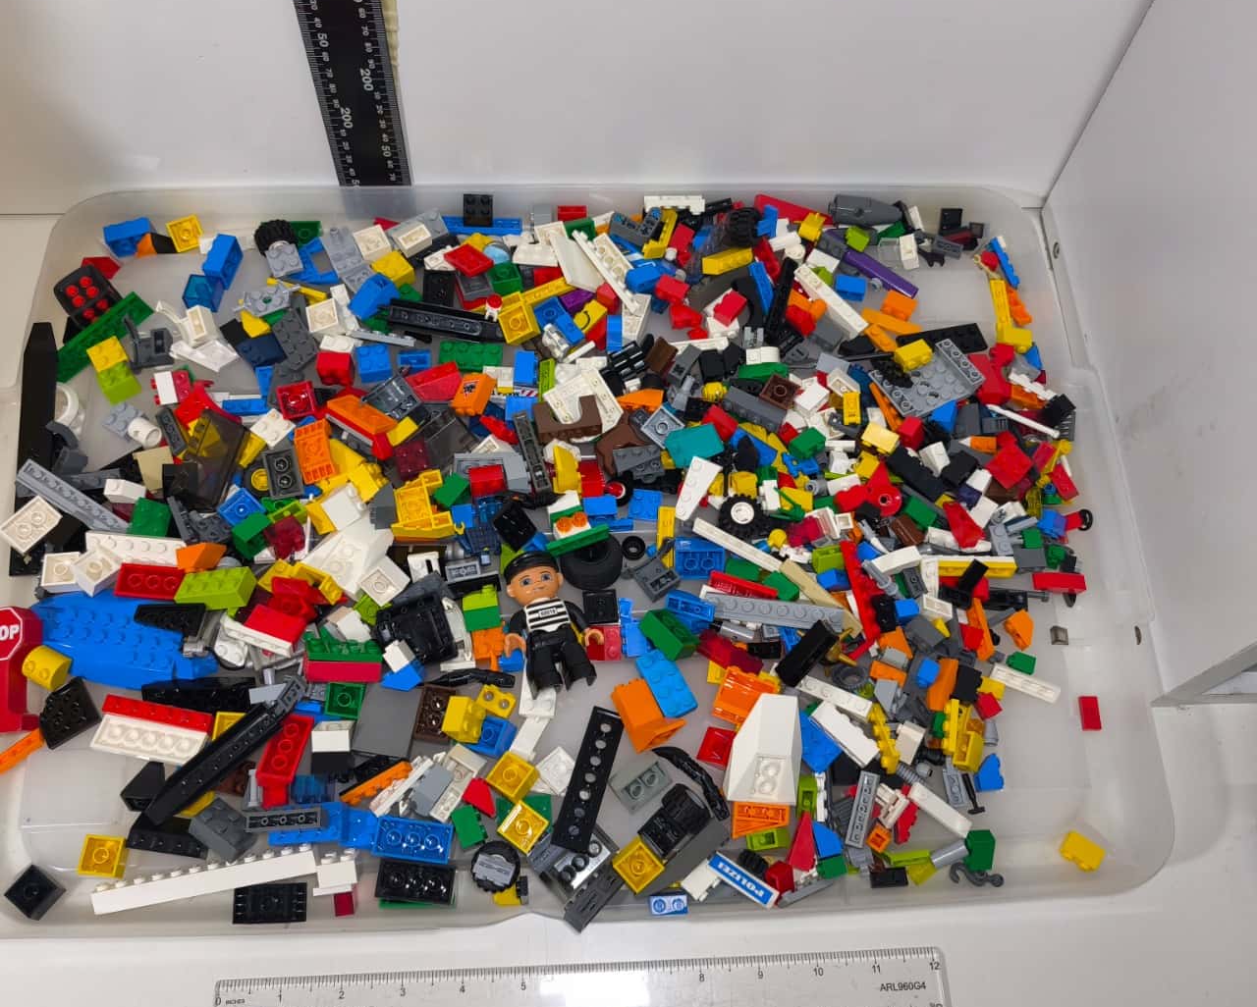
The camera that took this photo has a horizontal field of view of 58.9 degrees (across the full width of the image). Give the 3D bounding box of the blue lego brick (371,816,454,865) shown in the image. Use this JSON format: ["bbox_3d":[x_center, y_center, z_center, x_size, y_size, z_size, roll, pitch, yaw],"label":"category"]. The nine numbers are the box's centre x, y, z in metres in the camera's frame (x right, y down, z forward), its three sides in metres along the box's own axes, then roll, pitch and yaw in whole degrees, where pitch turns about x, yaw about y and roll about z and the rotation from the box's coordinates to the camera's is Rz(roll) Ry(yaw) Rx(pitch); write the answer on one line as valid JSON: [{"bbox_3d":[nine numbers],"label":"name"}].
[{"bbox_3d":[-0.093,0.146,0.482,0.032,0.011,0.016,7,70,-2],"label":"blue lego brick"}]

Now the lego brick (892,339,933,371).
[{"bbox_3d":[0.151,-0.078,0.589,0.016,0.008,0.011,-25,57,-3],"label":"lego brick"}]

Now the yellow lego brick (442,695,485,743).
[{"bbox_3d":[-0.073,0.098,0.502,0.011,0.016,0.016,-3,60,24],"label":"yellow lego brick"}]

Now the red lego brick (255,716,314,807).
[{"bbox_3d":[-0.154,0.116,0.503,0.016,0.019,0.035,6,47,1],"label":"red lego brick"}]

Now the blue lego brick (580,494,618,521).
[{"bbox_3d":[-0.016,0.003,0.556,0.016,0.016,0.011,-2,69,-18],"label":"blue lego brick"}]

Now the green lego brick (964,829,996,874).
[{"bbox_3d":[0.154,0.153,0.490,0.011,0.016,0.008,-1,22,0],"label":"green lego brick"}]

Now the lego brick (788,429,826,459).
[{"bbox_3d":[0.095,-0.030,0.586,0.016,0.008,0.011,-34,61,-22],"label":"lego brick"}]

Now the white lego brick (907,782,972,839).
[{"bbox_3d":[0.143,0.141,0.512,0.032,0.003,0.008,36,70,0],"label":"white lego brick"}]

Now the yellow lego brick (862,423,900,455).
[{"bbox_3d":[0.128,-0.033,0.566,0.016,0.009,0.011,28,107,7],"label":"yellow lego brick"}]

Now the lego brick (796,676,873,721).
[{"bbox_3d":[0.097,0.092,0.522,0.032,0.011,0.008,21,63,14],"label":"lego brick"}]

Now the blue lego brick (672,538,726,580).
[{"bbox_3d":[0.035,0.026,0.532,0.024,0.016,0.011,-1,31,9],"label":"blue lego brick"}]

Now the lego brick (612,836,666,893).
[{"bbox_3d":[0.004,0.157,0.485,0.016,0.011,0.016,-42,88,-6],"label":"lego brick"}]

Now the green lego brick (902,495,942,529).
[{"bbox_3d":[0.142,0.005,0.550,0.016,0.009,0.011,34,68,-3],"label":"green lego brick"}]

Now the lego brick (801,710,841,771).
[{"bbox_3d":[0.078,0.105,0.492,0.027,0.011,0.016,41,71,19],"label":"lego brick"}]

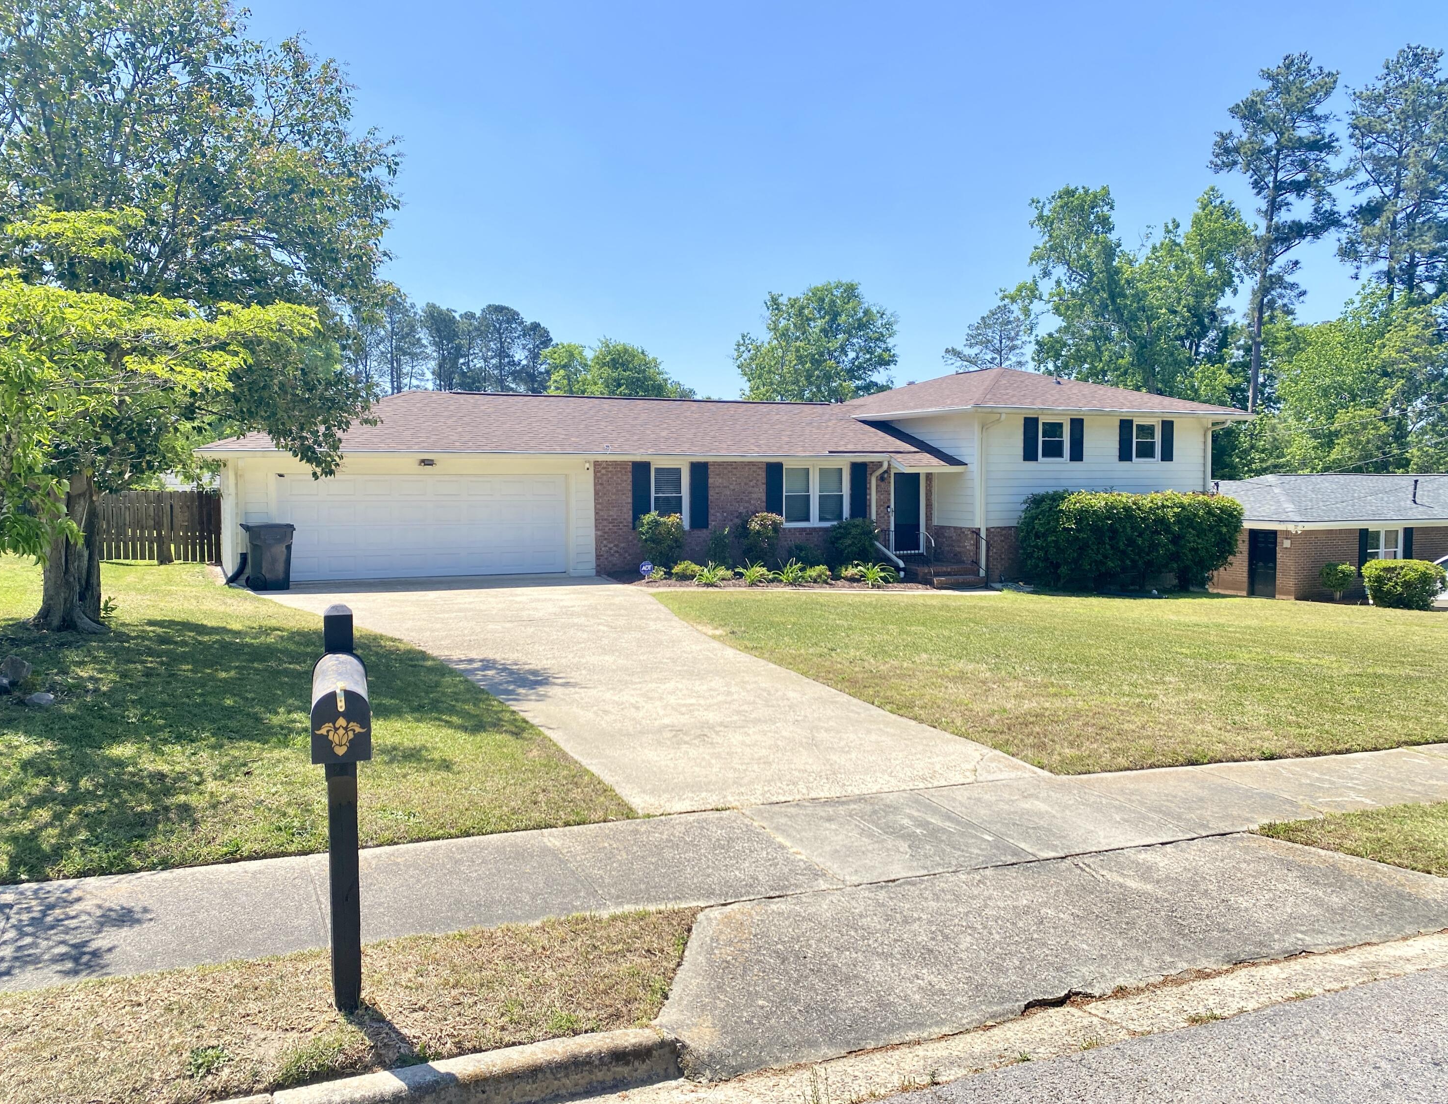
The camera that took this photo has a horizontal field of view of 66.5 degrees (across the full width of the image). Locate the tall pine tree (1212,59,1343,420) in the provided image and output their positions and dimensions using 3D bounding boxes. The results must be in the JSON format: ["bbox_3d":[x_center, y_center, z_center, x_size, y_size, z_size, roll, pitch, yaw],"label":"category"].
[{"bbox_3d":[25.464,-11.762,51.802,5.700,22.632,5.700,0,4,0],"label":"tall pine tree"}]

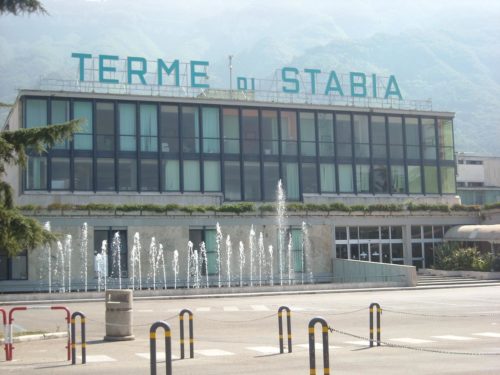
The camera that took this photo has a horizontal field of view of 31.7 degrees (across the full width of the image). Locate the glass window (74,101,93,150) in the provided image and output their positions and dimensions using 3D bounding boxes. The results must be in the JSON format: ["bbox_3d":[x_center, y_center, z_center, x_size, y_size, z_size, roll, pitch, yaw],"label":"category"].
[{"bbox_3d":[-9.981,-3.689,52.704,1.145,2.976,0.120,1,-7,-22],"label":"glass window"}]

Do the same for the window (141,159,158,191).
[{"bbox_3d":[-6.292,-0.770,55.699,1.190,2.058,0.150,1,-7,-22],"label":"window"}]

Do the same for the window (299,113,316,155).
[{"bbox_3d":[4.008,-3.662,61.042,1.193,3.053,0.120,1,-6,-22],"label":"window"}]

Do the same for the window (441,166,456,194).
[{"bbox_3d":[14.463,-0.515,64.121,1.190,2.058,0.150,1,-7,-22],"label":"window"}]

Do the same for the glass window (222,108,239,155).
[{"bbox_3d":[-1.204,-3.690,58.142,1.190,3.113,0.150,1,-7,-22],"label":"glass window"}]

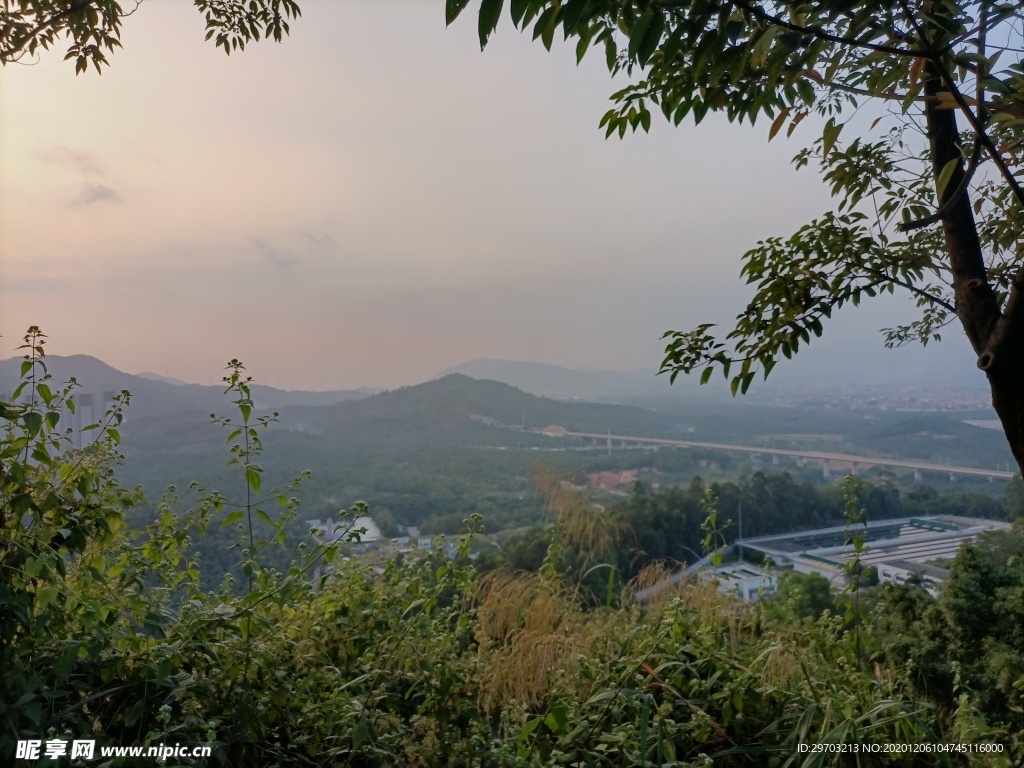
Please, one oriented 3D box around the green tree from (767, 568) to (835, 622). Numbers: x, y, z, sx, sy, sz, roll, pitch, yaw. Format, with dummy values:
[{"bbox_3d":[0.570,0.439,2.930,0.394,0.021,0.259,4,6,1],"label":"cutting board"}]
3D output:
[{"bbox_3d":[39.500,29.600,105.000,8.700,7.600,8.400,0,0,0],"label":"green tree"}]

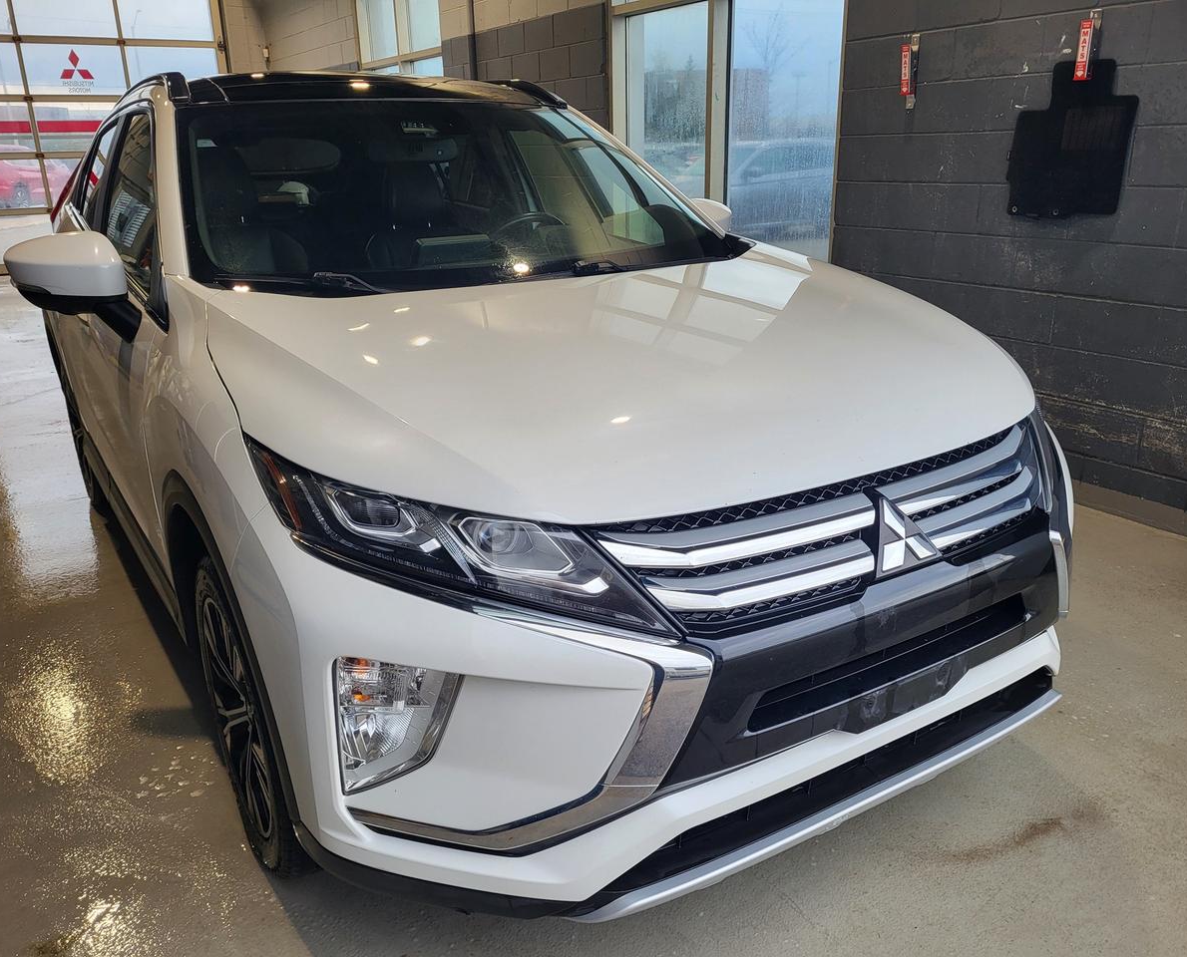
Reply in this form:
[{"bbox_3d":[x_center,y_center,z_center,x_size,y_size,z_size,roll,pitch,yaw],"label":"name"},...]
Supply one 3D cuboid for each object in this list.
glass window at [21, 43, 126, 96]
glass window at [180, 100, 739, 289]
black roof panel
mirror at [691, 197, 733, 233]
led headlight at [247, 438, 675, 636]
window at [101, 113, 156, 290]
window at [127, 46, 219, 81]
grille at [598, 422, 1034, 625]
[{"bbox_3d":[-5.991,-4.732,11.094,1.010,0.550,0.050,-13,23,-30],"label":"glass window"},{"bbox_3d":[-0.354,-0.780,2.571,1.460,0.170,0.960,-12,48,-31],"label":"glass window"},{"bbox_3d":[-0.938,-1.320,3.337,1.140,0.130,1.360,-12,21,-31],"label":"black roof panel"},{"bbox_3d":[0.383,-0.832,3.214,0.250,0.190,0.170,-12,21,-31],"label":"mirror"},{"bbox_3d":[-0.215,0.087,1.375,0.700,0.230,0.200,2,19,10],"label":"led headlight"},{"bbox_3d":[-1.233,-0.763,2.603,0.080,0.480,0.860,6,11,-35],"label":"window"},{"bbox_3d":[-5.093,-4.935,11.633,1.010,0.550,0.050,-13,23,-30],"label":"window"},{"bbox_3d":[0.457,0.052,1.537,0.980,0.210,0.170,-12,21,-31],"label":"grille"}]

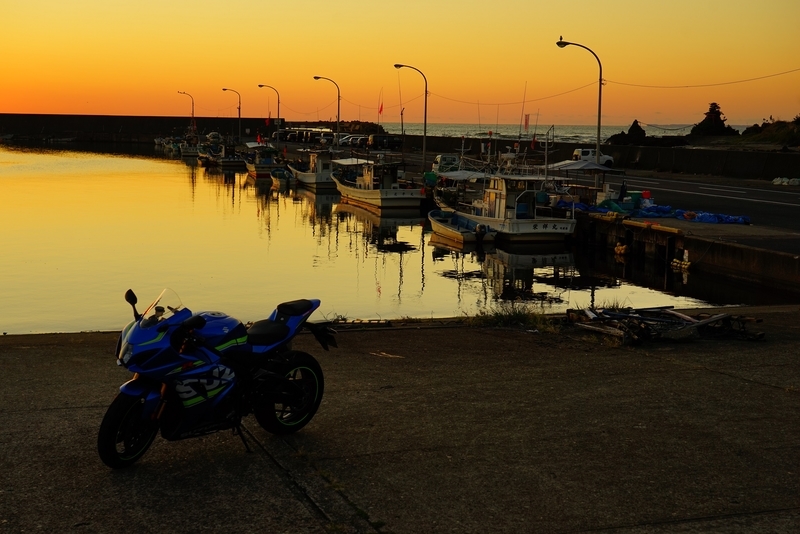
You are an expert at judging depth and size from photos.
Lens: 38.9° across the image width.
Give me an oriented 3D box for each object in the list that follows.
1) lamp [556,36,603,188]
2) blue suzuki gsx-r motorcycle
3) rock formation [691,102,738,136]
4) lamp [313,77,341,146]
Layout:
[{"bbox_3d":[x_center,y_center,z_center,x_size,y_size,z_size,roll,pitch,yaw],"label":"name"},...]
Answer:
[{"bbox_3d":[9.504,-7.897,60.377,2.720,8.200,0.350,-2,8,-18],"label":"lamp"},{"bbox_3d":[-1.250,0.745,8.020,0.740,1.140,2.060,13,12,41],"label":"blue suzuki gsx-r motorcycle"},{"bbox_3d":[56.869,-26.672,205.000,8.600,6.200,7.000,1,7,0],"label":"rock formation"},{"bbox_3d":[-7.303,-14.861,113.076,2.720,8.200,0.350,-2,8,-18],"label":"lamp"}]

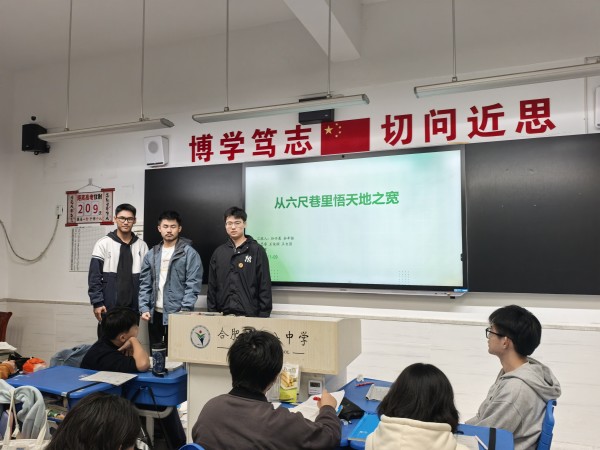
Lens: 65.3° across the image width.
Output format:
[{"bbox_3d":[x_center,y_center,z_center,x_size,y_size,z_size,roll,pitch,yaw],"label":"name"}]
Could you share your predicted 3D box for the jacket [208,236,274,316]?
[{"bbox_3d":[-0.454,0.441,3.585,0.490,0.747,0.280,0,-3,5],"label":"jacket"}]

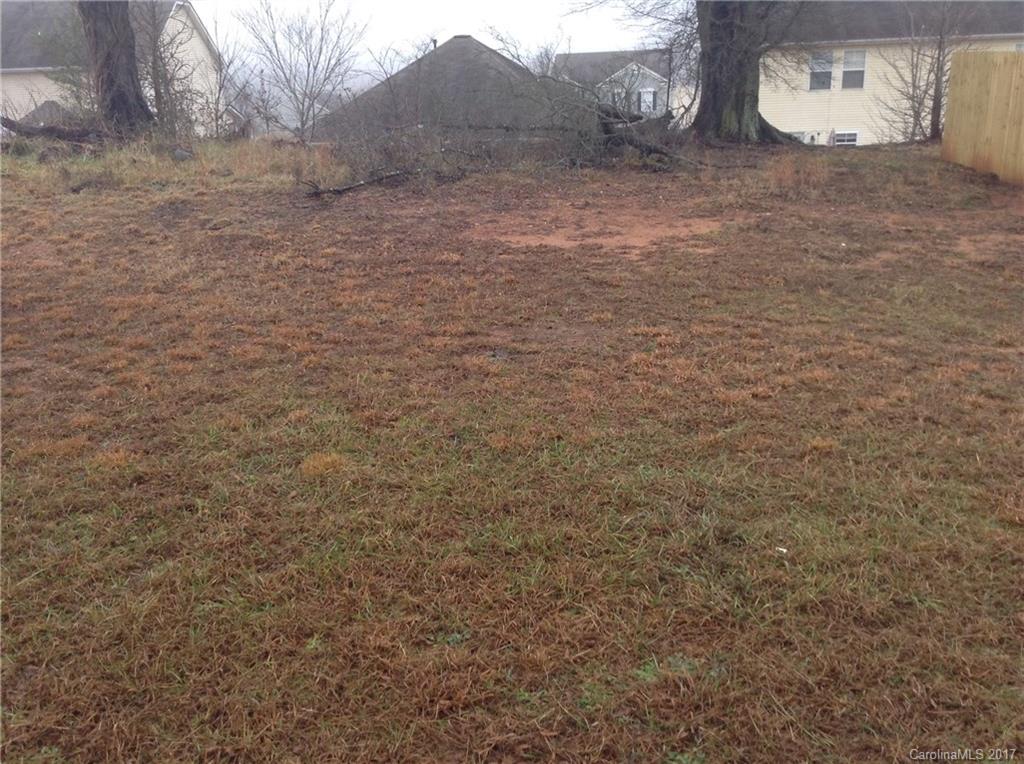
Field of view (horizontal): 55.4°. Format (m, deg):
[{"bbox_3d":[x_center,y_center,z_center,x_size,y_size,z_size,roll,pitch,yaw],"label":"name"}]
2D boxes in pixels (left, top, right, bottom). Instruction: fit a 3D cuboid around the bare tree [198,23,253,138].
[{"bbox_3d":[-6.639,-6.893,22.500,1.300,2.800,1.300,1,17,9],"label":"bare tree"}]

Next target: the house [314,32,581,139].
[{"bbox_3d":[-2.076,-12.442,44.414,11.700,6.200,11.400,1,17,9],"label":"house"}]

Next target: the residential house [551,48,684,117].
[{"bbox_3d":[8.060,-20.962,73.621,10.000,7.600,9.000,1,17,9],"label":"residential house"}]

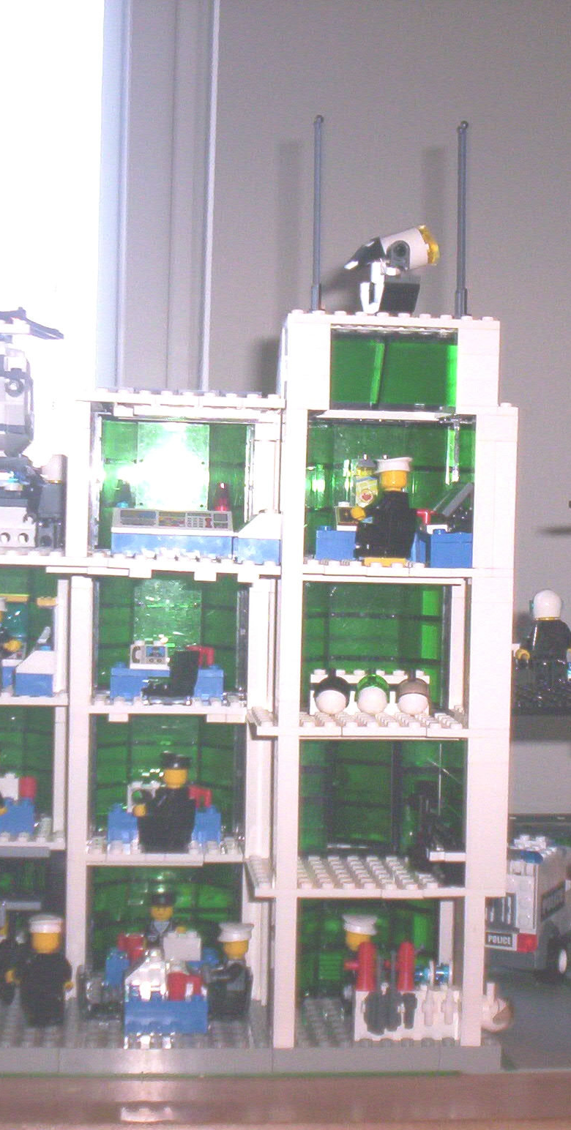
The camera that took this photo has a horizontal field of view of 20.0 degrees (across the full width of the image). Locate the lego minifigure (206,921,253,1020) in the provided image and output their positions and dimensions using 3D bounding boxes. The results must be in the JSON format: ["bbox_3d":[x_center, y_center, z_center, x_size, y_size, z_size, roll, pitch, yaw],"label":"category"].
[{"bbox_3d":[-0.022,0.161,0.642,0.018,0.039,0.020,1,1,3],"label":"lego minifigure"}]

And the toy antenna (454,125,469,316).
[{"bbox_3d":[0.067,-0.132,0.620,0.006,0.076,0.006,1,1,-5],"label":"toy antenna"}]

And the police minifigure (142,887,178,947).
[{"bbox_3d":[-0.052,0.157,0.690,0.022,0.041,0.016,1,1,-5],"label":"police minifigure"}]

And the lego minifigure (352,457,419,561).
[{"bbox_3d":[0.039,-0.022,0.634,0.023,0.040,0.021,2,2,28],"label":"lego minifigure"}]

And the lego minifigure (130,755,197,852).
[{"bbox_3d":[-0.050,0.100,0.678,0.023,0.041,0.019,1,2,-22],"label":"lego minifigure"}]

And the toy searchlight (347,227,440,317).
[{"bbox_3d":[0.041,-0.114,0.627,0.037,0.035,0.019,1,1,-5],"label":"toy searchlight"}]

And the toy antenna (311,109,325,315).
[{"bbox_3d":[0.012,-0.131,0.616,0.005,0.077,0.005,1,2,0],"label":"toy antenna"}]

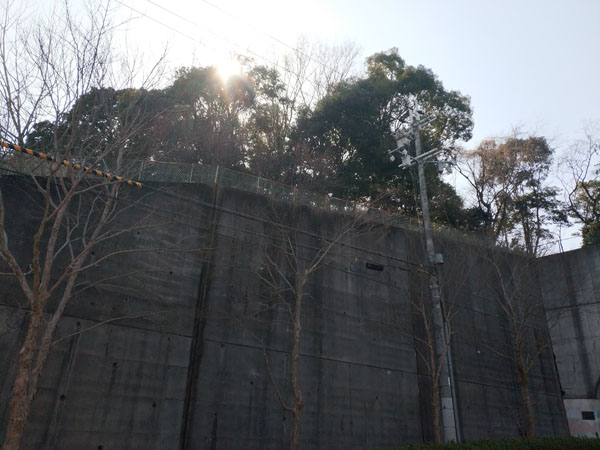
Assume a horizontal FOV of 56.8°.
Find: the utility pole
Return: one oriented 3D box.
[{"bbox_3d":[4.676,1.777,19.153,1.100,13.259,2.000,20,-29,-41],"label":"utility pole"}]

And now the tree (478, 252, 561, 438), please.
[{"bbox_3d":[8.635,5.121,21.821,2.900,8.518,3.000,21,-29,-41],"label":"tree"}]

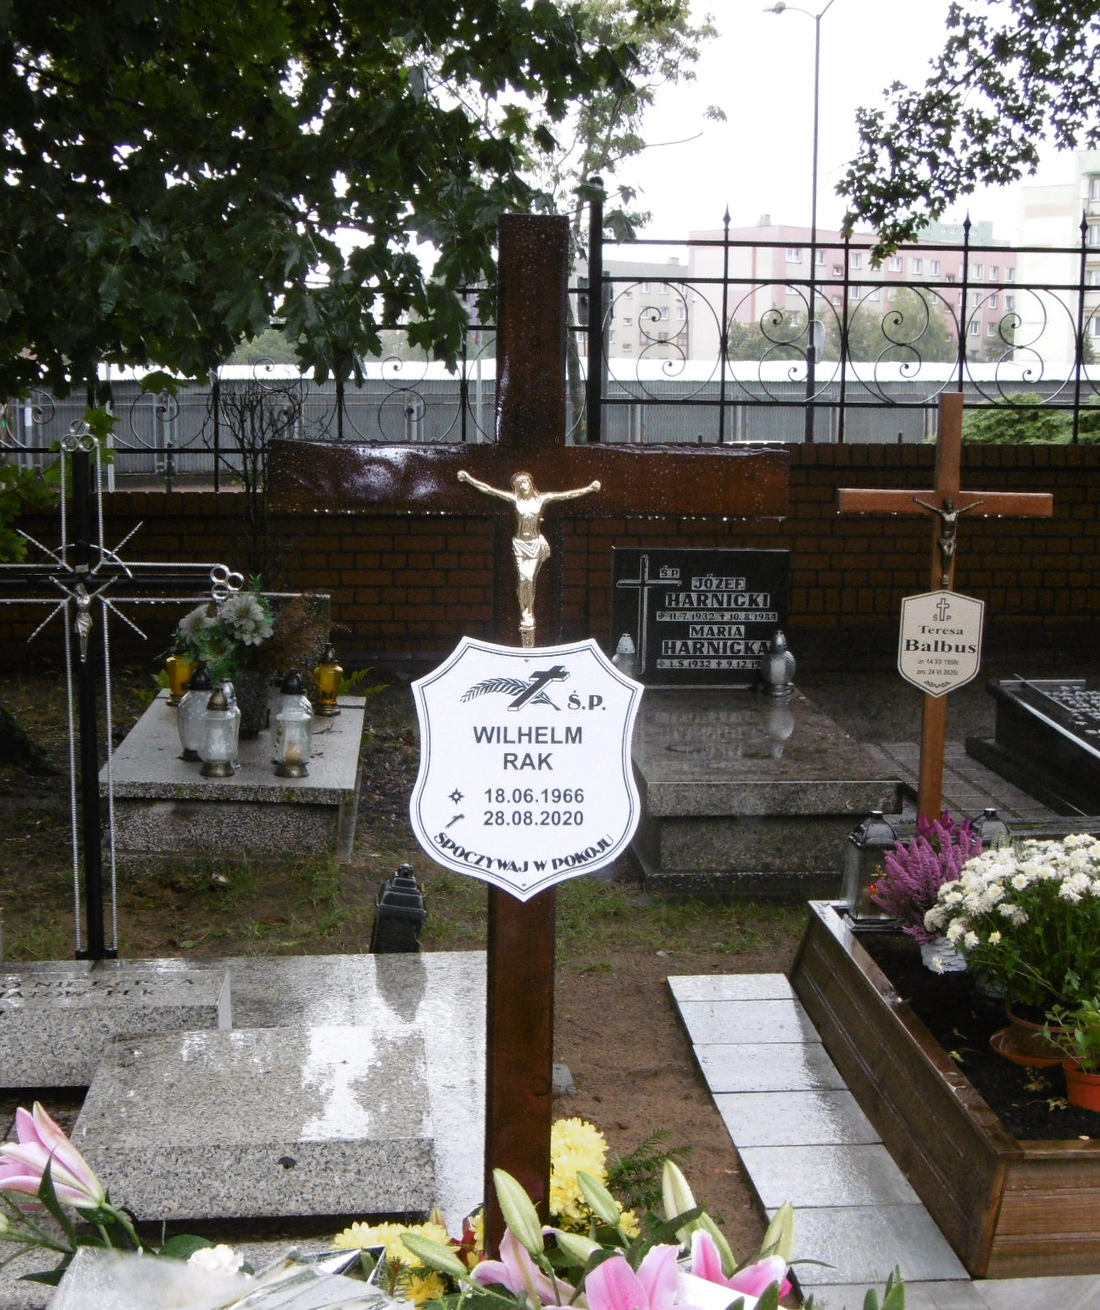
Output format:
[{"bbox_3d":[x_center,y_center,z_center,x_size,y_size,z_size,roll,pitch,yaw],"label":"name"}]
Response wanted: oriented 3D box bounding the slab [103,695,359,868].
[{"bbox_3d":[-1.010,0.393,7.251,0.780,0.250,1.600,1,9,-2],"label":"slab"}]

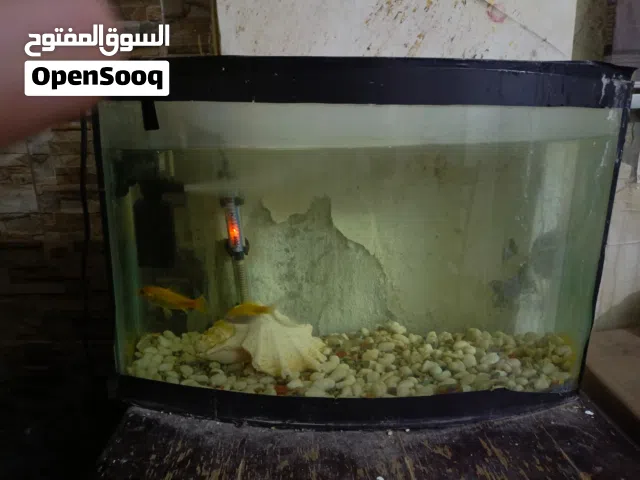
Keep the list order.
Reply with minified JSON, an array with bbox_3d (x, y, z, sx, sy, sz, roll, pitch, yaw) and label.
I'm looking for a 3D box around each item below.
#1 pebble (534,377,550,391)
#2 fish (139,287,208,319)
[{"bbox_3d":[0.289,0.186,0.600,0.019,0.016,0.018,1,12,0],"label":"pebble"},{"bbox_3d":[-0.220,0.093,0.690,0.100,0.034,0.016,12,12,-3],"label":"fish"}]

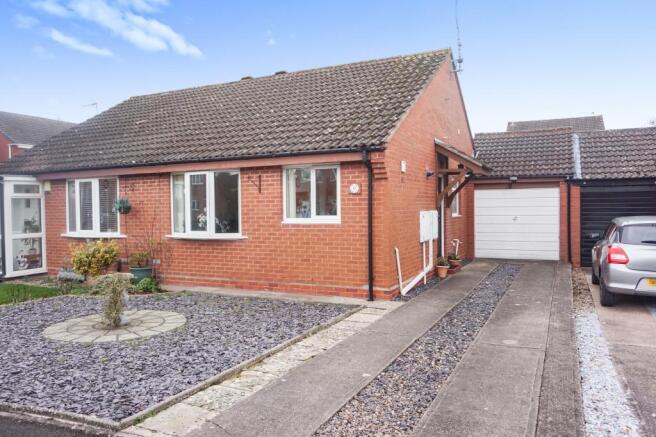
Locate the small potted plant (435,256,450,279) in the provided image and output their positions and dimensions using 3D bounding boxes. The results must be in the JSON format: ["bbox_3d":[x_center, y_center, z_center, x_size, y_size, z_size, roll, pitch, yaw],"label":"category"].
[{"bbox_3d":[2.499,1.062,10.659,0.310,0.460,0.310,0,1,25],"label":"small potted plant"}]

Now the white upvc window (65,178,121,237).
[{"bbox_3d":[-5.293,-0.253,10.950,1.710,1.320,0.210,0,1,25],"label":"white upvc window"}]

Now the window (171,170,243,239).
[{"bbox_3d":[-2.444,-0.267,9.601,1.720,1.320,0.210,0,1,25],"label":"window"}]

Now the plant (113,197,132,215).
[{"bbox_3d":[-4.269,-0.270,10.216,0.390,0.370,0.370,0,1,25],"label":"plant"}]

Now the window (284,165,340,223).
[{"bbox_3d":[-0.283,-0.412,8.680,1.140,1.030,0.120,0,1,25],"label":"window"}]

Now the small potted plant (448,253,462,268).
[{"bbox_3d":[2.988,0.982,11.500,0.310,0.340,0.310,0,1,25],"label":"small potted plant"}]

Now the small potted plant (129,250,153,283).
[{"bbox_3d":[-3.815,1.013,10.008,0.470,0.690,0.450,0,1,25],"label":"small potted plant"}]

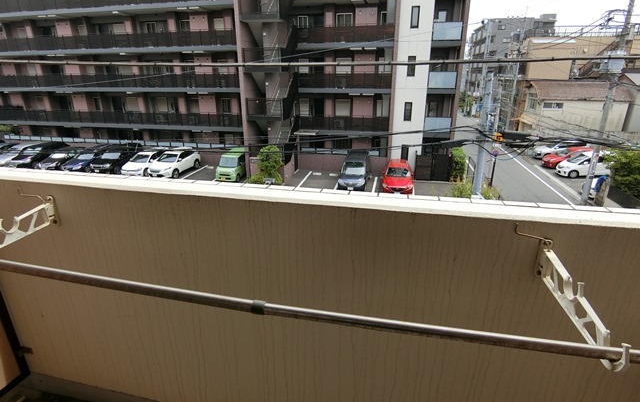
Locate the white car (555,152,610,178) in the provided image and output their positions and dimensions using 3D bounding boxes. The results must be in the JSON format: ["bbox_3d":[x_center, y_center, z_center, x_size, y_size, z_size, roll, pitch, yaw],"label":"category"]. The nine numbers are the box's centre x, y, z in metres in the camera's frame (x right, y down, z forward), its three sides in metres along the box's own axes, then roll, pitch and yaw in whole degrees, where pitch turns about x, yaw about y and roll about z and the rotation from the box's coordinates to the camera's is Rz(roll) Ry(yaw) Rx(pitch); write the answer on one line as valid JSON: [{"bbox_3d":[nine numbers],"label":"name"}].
[{"bbox_3d":[18.635,-2.543,24.439,4.000,1.540,1.700,0,20,1],"label":"white car"}]

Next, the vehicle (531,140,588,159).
[{"bbox_3d":[19.637,-4.045,28.509,4.400,1.520,1.740,1,21,3],"label":"vehicle"}]

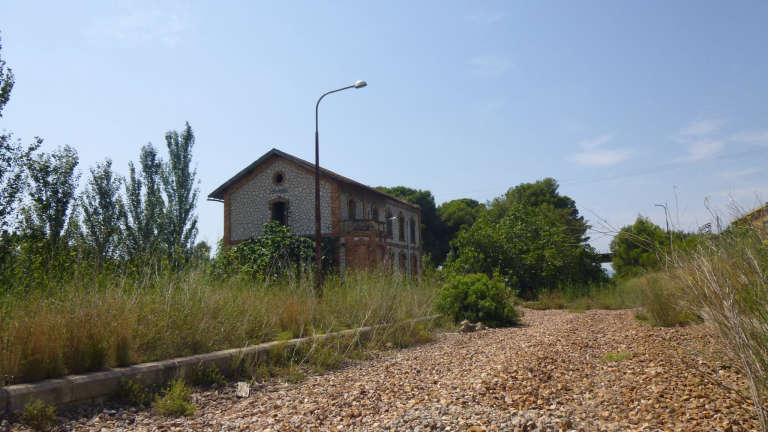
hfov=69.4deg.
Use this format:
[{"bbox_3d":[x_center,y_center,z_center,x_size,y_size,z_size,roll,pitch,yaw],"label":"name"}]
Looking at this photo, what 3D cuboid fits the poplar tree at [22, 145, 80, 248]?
[{"bbox_3d":[-13.572,0.620,22.632,2.282,7.340,2.282,-5,-8,24],"label":"poplar tree"}]

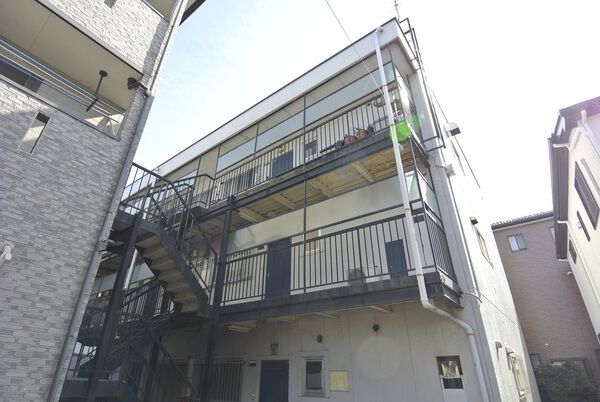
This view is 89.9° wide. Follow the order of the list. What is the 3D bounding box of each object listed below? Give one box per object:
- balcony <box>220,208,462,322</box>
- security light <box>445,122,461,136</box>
[{"bbox_3d":[0.449,1.654,6.184,4.830,1.389,1.270,-20,-35,32],"label":"balcony"},{"bbox_3d":[4.479,-2.132,8.800,0.340,0.294,0.294,-20,-35,32],"label":"security light"}]

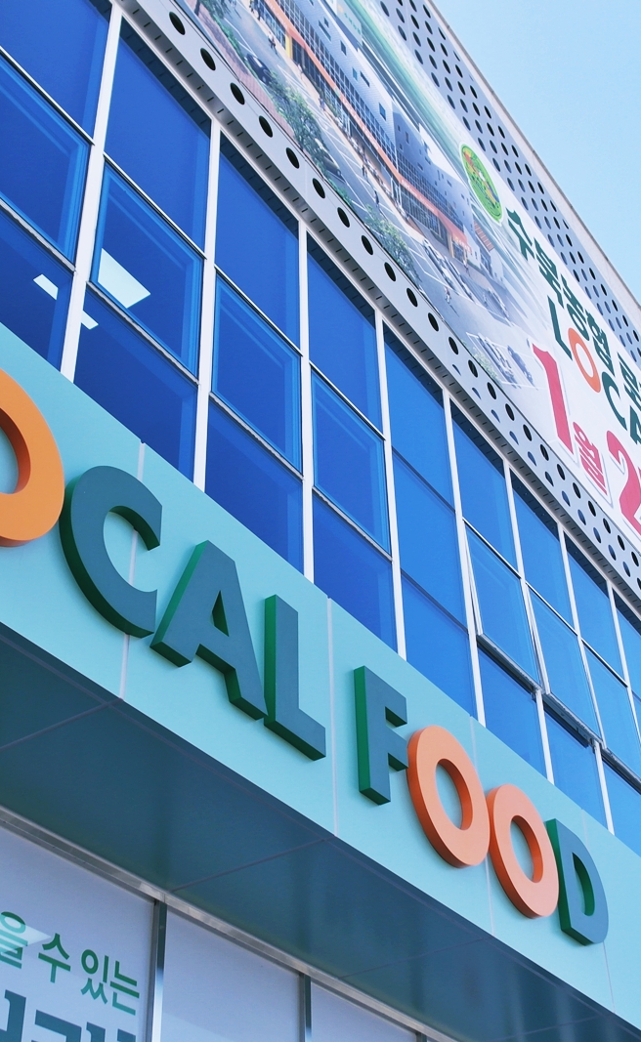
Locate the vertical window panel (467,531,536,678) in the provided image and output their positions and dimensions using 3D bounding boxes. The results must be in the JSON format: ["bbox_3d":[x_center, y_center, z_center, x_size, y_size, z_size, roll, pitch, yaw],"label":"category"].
[{"bbox_3d":[1.295,0.586,10.155,0.075,0.883,0.863,-27,-44,23],"label":"vertical window panel"}]

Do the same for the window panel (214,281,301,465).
[{"bbox_3d":[-0.355,-0.853,8.238,0.075,0.854,0.863,-23,-43,25],"label":"window panel"}]

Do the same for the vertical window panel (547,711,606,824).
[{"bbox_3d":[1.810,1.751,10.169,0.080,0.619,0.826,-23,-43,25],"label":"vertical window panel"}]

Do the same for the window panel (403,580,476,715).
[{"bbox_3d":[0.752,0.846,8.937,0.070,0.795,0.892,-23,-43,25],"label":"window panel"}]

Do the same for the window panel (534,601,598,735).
[{"bbox_3d":[1.836,1.071,10.798,0.075,0.883,0.863,-27,-44,23],"label":"window panel"}]

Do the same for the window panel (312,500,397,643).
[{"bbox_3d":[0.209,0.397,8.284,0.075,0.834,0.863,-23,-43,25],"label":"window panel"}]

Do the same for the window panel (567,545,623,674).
[{"bbox_3d":[2.300,0.769,11.945,0.080,0.898,0.826,-23,-43,25],"label":"window panel"}]

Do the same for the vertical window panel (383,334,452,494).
[{"bbox_3d":[0.705,-0.752,10.175,0.070,1.174,0.892,-23,-43,25],"label":"vertical window panel"}]

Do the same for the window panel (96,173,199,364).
[{"bbox_3d":[-0.896,-1.338,7.595,0.075,0.854,0.863,-23,-43,25],"label":"window panel"}]

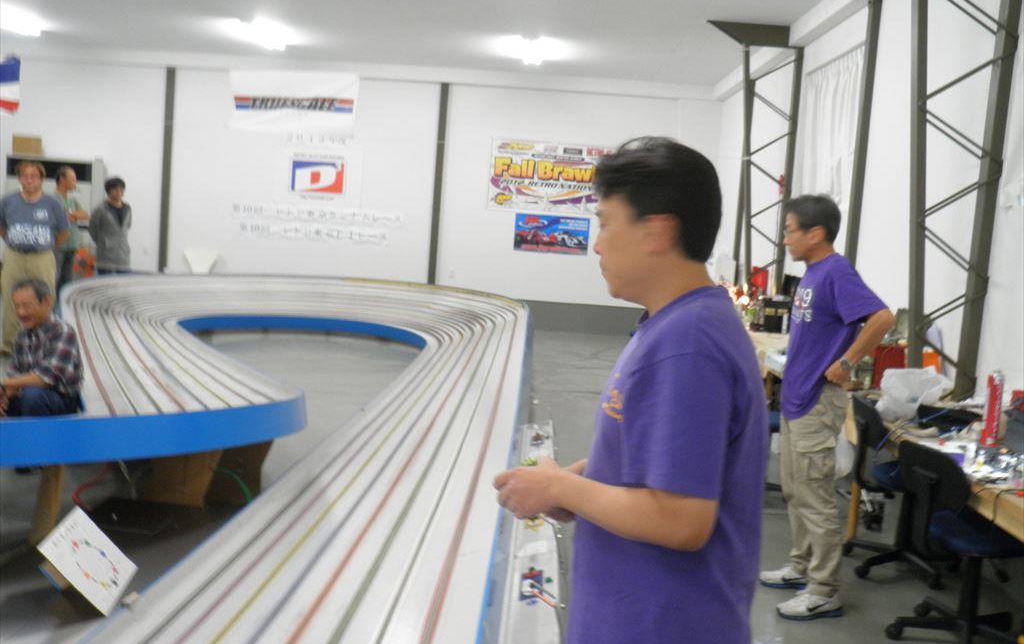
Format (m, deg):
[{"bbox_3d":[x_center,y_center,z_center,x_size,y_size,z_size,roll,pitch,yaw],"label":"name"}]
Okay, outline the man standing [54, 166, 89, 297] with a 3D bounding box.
[{"bbox_3d":[-4.555,-0.688,10.250,0.420,1.770,0.520,6,5,21],"label":"man standing"}]

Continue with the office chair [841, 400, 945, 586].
[{"bbox_3d":[1.901,0.793,4.802,0.580,0.810,0.570,3,5,-5],"label":"office chair"}]

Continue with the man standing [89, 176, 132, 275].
[{"bbox_3d":[-4.179,-0.616,10.451,0.350,1.760,0.520,8,6,40],"label":"man standing"}]

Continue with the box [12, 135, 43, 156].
[{"bbox_3d":[-7.100,-2.597,14.747,0.440,0.310,0.350,4,5,1],"label":"box"}]

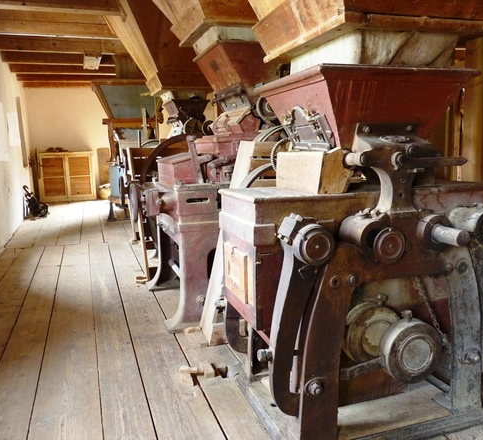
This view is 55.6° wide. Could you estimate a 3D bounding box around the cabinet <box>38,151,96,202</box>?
[{"bbox_3d":[-4.619,-1.161,12.211,1.353,1.279,0.450,-4,9,-18],"label":"cabinet"}]

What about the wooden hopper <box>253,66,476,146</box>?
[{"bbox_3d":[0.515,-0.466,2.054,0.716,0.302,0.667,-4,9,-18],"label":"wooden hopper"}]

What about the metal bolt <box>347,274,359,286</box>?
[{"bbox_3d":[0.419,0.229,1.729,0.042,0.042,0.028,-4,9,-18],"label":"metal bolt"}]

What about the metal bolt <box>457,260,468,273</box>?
[{"bbox_3d":[0.914,0.192,1.893,0.041,0.042,0.026,-4,9,-18],"label":"metal bolt"}]

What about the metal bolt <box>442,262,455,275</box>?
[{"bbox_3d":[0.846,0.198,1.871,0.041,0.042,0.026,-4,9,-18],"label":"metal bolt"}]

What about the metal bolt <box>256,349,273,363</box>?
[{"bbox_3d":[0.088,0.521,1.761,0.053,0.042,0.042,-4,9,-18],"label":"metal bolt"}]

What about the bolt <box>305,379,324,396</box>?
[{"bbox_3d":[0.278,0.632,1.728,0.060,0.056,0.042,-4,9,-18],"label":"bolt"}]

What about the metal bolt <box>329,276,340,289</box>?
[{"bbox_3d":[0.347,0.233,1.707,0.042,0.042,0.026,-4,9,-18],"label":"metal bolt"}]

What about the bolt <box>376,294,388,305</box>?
[{"bbox_3d":[0.595,0.335,1.931,0.044,0.038,0.036,-4,9,-18],"label":"bolt"}]

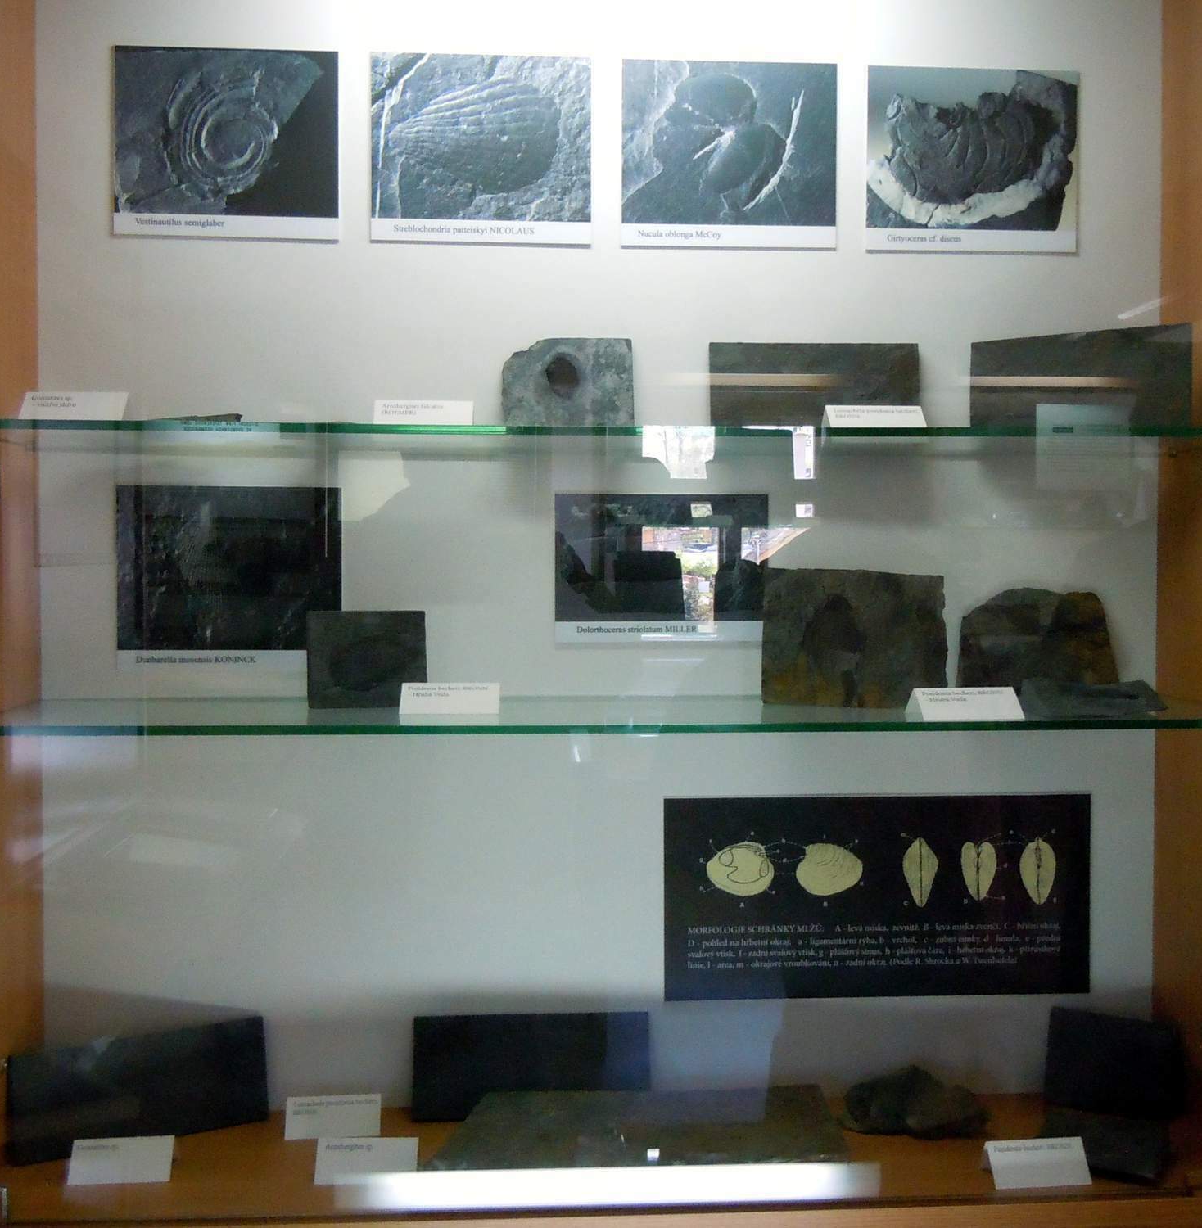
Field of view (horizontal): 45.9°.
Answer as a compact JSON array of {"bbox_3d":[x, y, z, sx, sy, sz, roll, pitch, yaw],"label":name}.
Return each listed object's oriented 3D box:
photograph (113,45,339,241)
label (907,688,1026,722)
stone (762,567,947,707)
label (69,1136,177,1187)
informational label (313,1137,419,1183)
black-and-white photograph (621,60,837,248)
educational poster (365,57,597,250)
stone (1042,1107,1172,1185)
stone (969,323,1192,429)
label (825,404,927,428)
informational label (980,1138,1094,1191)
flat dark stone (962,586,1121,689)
[{"bbox_3d":[-0.353,-0.445,1.346,0.210,0.177,0.004,0,1,-4],"label":"photograph"},{"bbox_3d":[0.307,0.074,1.198,0.084,0.025,0.059,0,1,-4],"label":"label"},{"bbox_3d":[0.237,0.024,1.327,0.167,0.129,0.023,0,-12,12],"label":"stone"},{"bbox_3d":[-0.363,0.413,1.081,0.075,0.027,0.035,0,1,-5],"label":"label"},{"bbox_3d":[-0.202,0.471,1.238,0.087,0.029,0.050,0,1,-4],"label":"informational label"},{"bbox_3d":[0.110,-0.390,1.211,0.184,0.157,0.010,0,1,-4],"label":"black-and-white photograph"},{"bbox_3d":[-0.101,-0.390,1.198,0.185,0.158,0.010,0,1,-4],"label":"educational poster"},{"bbox_3d":[0.448,0.479,1.280,0.107,0.012,0.128,1,2,24],"label":"stone"},{"bbox_3d":[0.455,-0.211,1.347,0.197,0.111,0.020,1,-7,20],"label":"stone"},{"bbox_3d":[0.236,-0.168,1.230,0.083,0.025,0.057,0,1,-4],"label":"label"},{"bbox_3d":[0.329,0.413,1.075,0.075,0.027,0.035,0,1,-9],"label":"informational label"},{"bbox_3d":[0.418,0.031,1.368,0.151,0.114,0.021,0,-15,2],"label":"flat dark stone"}]

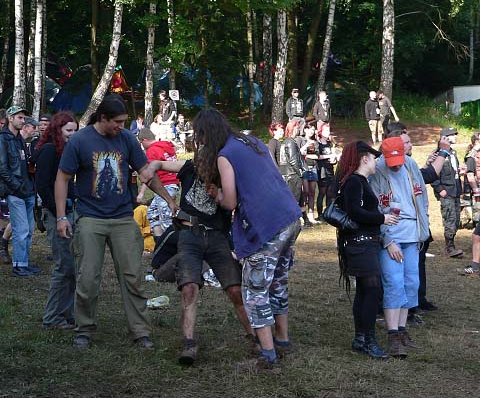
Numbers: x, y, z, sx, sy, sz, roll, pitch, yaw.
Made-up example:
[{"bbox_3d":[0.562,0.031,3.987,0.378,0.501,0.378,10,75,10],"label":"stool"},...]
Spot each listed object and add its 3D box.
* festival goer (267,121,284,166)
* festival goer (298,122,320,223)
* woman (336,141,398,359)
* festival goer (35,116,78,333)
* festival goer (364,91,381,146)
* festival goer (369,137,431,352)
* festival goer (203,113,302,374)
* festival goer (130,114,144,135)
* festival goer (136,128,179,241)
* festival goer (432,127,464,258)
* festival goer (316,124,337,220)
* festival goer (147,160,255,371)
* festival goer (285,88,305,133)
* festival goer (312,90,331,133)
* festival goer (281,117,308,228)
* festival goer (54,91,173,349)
[{"bbox_3d":[0.654,-0.506,20.000,0.360,1.660,0.470,2,4,45],"label":"festival goer"},{"bbox_3d":[1.103,-0.406,18.600,0.470,1.639,0.400,-1,3,-12],"label":"festival goer"},{"bbox_3d":[0.964,0.373,8.600,0.500,1.610,0.470,1,3,21],"label":"woman"},{"bbox_3d":[-1.370,0.162,8.800,0.470,1.670,0.500,1,3,30],"label":"festival goer"},{"bbox_3d":[4.277,-2.606,37.000,0.520,1.759,0.380,-2,4,-37],"label":"festival goer"},{"bbox_3d":[1.232,0.365,8.800,0.550,1.689,0.420,0,3,-5],"label":"festival goer"},{"bbox_3d":[0.077,0.269,7.700,0.600,1.740,0.520,1,3,25],"label":"festival goer"},{"bbox_3d":[-2.951,-1.897,34.000,0.750,1.220,0.550,1,3,24],"label":"festival goer"},{"bbox_3d":[-1.020,-0.042,14.000,0.500,1.640,0.550,2,3,37],"label":"festival goer"},{"bbox_3d":[2.819,-0.083,15.500,0.480,1.770,0.550,2,3,41],"label":"festival goer"},{"bbox_3d":[1.434,-0.448,19.000,0.480,1.608,0.420,-2,4,-34],"label":"festival goer"},{"bbox_3d":[-0.250,0.373,7.850,0.750,1.507,0.550,0,3,3],"label":"festival goer"},{"bbox_3d":[1.563,-2.210,32.000,0.560,1.780,0.380,-1,3,-20],"label":"festival goer"},{"bbox_3d":[2.453,-2.400,34.500,0.540,1.761,0.380,-1,3,-20],"label":"festival goer"},{"bbox_3d":[0.884,-0.430,18.600,0.420,1.720,0.500,-2,4,-37],"label":"festival goer"},{"bbox_3d":[-0.867,0.157,8.050,0.850,1.770,0.420,-1,3,-12],"label":"festival goer"}]

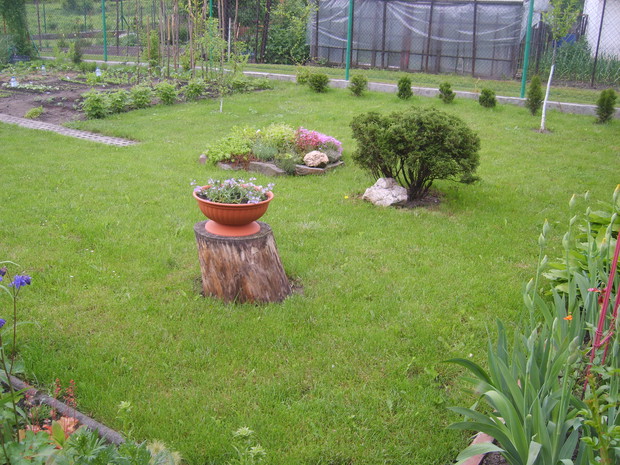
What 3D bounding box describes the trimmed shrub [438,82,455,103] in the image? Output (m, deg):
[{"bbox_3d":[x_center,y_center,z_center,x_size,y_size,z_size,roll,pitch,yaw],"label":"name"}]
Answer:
[{"bbox_3d":[2.382,-2.414,10.907,0.250,0.300,0.250,6,20,11],"label":"trimmed shrub"}]

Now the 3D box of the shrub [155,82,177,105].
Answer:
[{"bbox_3d":[-2.262,-2.189,9.810,0.335,0.325,0.335,-3,20,-12],"label":"shrub"}]

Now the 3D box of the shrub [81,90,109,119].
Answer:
[{"bbox_3d":[-2.681,-1.593,7.800,0.350,0.340,0.350,2,19,0],"label":"shrub"}]

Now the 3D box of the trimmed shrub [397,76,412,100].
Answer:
[{"bbox_3d":[1.447,-2.205,9.600,0.250,0.370,0.250,2,19,0],"label":"trimmed shrub"}]

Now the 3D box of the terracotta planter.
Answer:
[{"bbox_3d":[-0.378,-0.101,3.100,0.400,0.180,0.400,2,19,0],"label":"terracotta planter"}]

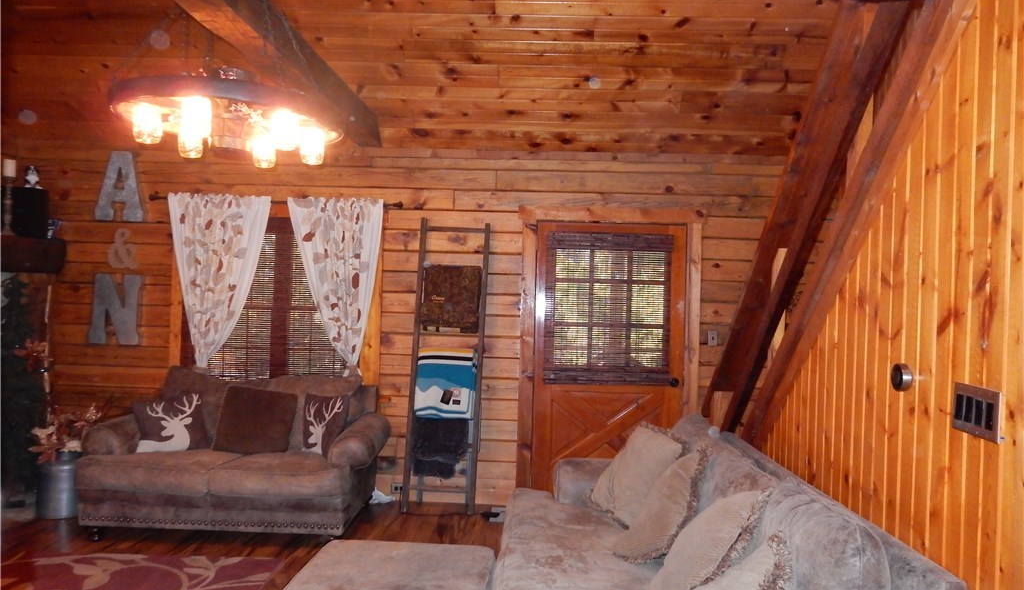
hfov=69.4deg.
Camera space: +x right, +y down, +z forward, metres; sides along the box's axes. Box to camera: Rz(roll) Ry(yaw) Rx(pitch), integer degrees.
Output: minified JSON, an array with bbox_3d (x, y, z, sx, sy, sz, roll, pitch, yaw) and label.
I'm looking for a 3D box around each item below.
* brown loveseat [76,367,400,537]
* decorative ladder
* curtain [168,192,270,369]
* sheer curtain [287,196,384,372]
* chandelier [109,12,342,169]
[{"bbox_3d":[-1.691,0.983,4.798,1.715,0.960,0.950,2,1,2],"label":"brown loveseat"},{"bbox_3d":[-0.461,0.483,5.150,0.540,2.020,0.250,2,1,2],"label":"decorative ladder"},{"bbox_3d":[-2.051,-0.077,5.231,0.675,1.250,0.110,2,1,2],"label":"curtain"},{"bbox_3d":[-1.242,-0.054,5.203,0.645,1.250,0.110,2,1,2],"label":"sheer curtain"},{"bbox_3d":[-1.087,-0.791,2.863,0.860,0.580,0.860,2,1,2],"label":"chandelier"}]

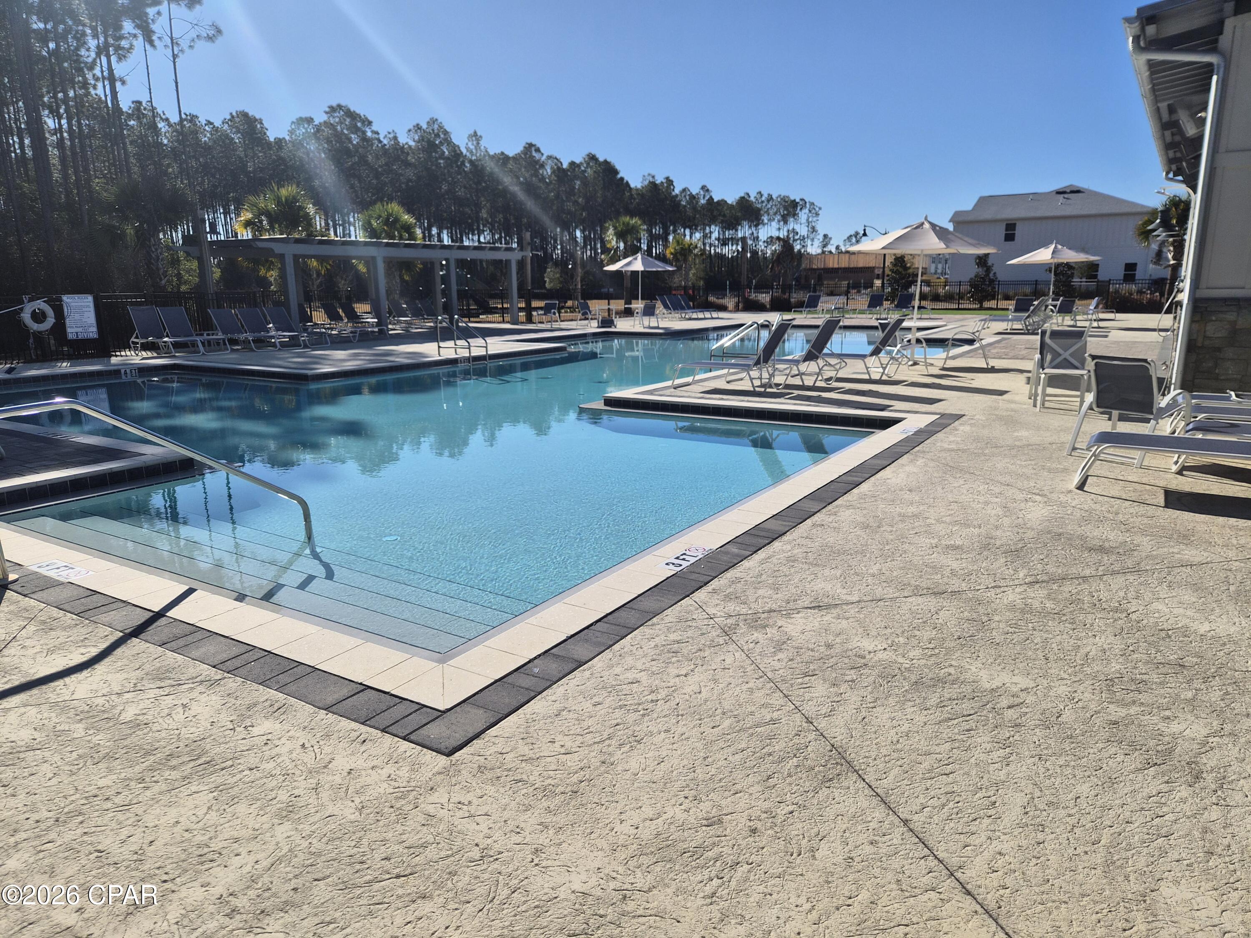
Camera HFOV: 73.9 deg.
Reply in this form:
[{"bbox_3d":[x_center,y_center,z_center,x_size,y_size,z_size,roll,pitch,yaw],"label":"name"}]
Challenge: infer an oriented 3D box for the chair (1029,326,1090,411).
[{"bbox_3d":[5.736,-1.343,11.036,0.640,0.970,0.730,5,14,23],"label":"chair"}]

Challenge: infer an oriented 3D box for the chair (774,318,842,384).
[{"bbox_3d":[2.603,-1.932,13.504,1.796,1.106,0.670,8,15,33],"label":"chair"}]

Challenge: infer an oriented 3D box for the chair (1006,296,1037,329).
[{"bbox_3d":[11.744,-4.558,24.504,0.720,0.920,0.780,8,15,36],"label":"chair"}]

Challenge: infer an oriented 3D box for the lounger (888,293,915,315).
[{"bbox_3d":[12.348,-7.330,37.245,0.650,1.084,1.793,8,15,34],"label":"lounger"}]

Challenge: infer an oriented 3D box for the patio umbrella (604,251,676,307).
[{"bbox_3d":[0.481,-6.765,31.615,2.700,2.680,2.700,-1,12,0],"label":"patio umbrella"}]

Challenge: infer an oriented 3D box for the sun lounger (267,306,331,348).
[{"bbox_3d":[-9.145,-3.928,23.022,1.872,1.088,0.680,7,15,30],"label":"sun lounger"}]

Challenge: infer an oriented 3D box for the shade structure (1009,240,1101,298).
[{"bbox_3d":[12.972,-5.600,25.217,2.680,2.660,2.680,-1,12,0],"label":"shade structure"}]

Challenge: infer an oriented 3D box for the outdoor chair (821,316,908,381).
[{"bbox_3d":[3.624,-1.979,13.428,1.640,0.970,0.660,7,15,32],"label":"outdoor chair"}]

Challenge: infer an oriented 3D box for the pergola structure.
[{"bbox_3d":[-8.886,-6.415,29.613,4.700,3.200,11.300,8,15,36],"label":"pergola structure"}]

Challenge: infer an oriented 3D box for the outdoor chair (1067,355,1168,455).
[{"bbox_3d":[4.217,-0.526,6.924,0.640,0.870,0.630,-7,14,-25],"label":"outdoor chair"}]

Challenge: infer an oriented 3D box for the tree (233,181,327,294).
[{"bbox_3d":[-12.095,-7.341,29.446,3.000,5.200,3.000,-1,12,0],"label":"tree"}]

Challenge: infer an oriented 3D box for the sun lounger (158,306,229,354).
[{"bbox_3d":[-10.847,-3.454,20.857,1.742,1.144,0.680,6,14,29],"label":"sun lounger"}]

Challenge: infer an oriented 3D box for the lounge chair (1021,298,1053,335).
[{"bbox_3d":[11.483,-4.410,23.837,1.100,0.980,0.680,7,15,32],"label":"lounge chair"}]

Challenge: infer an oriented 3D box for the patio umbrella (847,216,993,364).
[{"bbox_3d":[5.913,-3.594,16.763,3.000,2.860,3.000,7,15,32],"label":"patio umbrella"}]

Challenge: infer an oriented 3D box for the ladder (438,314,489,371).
[{"bbox_3d":[-3.645,-2.814,18.594,0.980,1.200,0.560,7,15,32],"label":"ladder"}]

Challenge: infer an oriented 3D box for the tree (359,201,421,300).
[{"bbox_3d":[-10.050,-8.867,35.908,2.850,5.125,2.850,-1,13,0],"label":"tree"}]

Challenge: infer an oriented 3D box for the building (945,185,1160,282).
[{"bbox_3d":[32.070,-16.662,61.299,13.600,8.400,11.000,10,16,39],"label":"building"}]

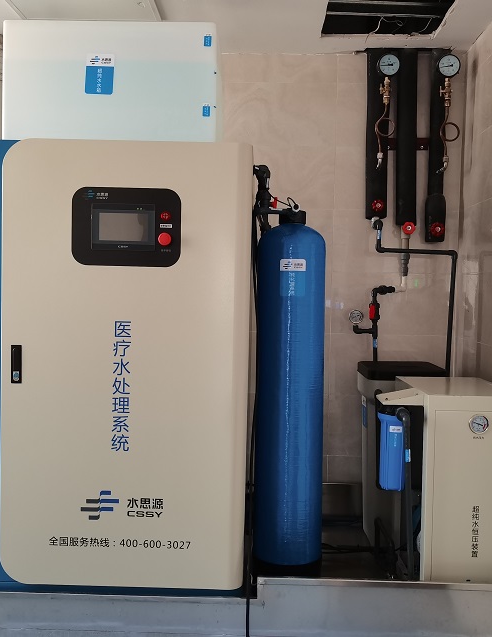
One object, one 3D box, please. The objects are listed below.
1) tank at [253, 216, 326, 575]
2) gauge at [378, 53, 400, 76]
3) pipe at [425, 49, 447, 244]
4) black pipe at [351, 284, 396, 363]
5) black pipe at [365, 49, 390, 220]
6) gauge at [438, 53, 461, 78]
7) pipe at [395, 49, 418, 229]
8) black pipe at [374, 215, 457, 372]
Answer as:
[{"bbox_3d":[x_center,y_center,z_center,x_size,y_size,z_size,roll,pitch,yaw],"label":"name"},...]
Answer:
[{"bbox_3d":[0.168,0.299,2.561,0.258,1.352,0.260,1,3,2],"label":"tank"},{"bbox_3d":[0.629,-1.109,2.926,0.100,0.104,0.055,1,3,2],"label":"gauge"},{"bbox_3d":[0.870,-0.786,3.039,0.094,0.880,0.094,1,3,2],"label":"pipe"},{"bbox_3d":[0.587,0.022,3.065,0.196,0.348,0.060,1,3,2],"label":"black pipe"},{"bbox_3d":[0.605,-0.846,3.046,0.096,0.768,0.096,1,3,2],"label":"black pipe"},{"bbox_3d":[0.891,-1.104,2.916,0.100,0.104,0.055,1,3,2],"label":"gauge"},{"bbox_3d":[0.740,-0.824,3.042,0.096,0.808,0.096,1,3,2],"label":"pipe"},{"bbox_3d":[0.769,-0.098,3.063,0.374,0.704,0.100,1,3,2],"label":"black pipe"}]

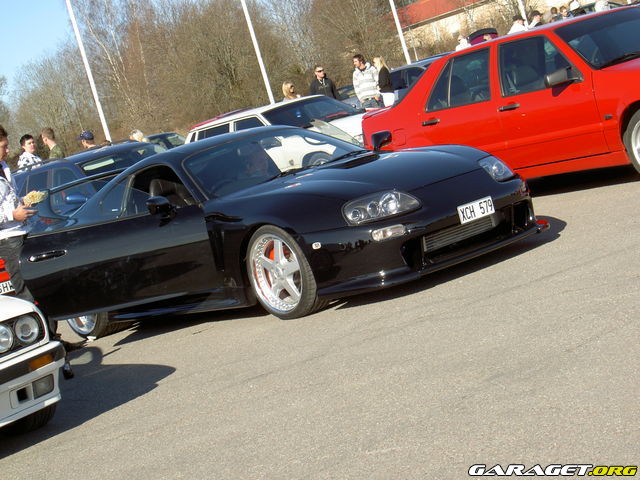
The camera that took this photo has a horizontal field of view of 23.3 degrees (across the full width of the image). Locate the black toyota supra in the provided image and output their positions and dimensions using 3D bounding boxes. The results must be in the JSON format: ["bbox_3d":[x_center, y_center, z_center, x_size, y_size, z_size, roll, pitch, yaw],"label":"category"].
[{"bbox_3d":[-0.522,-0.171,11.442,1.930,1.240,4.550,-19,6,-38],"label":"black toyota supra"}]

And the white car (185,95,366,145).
[{"bbox_3d":[-0.251,-1.230,20.972,1.690,1.400,4.150,-19,6,-39],"label":"white car"}]

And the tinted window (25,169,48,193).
[{"bbox_3d":[-3.444,-0.582,18.845,0.060,0.400,0.600,-2,-4,-37],"label":"tinted window"}]

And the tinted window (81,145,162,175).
[{"bbox_3d":[-2.182,-0.879,18.234,1.300,0.120,0.660,-19,51,-37],"label":"tinted window"}]

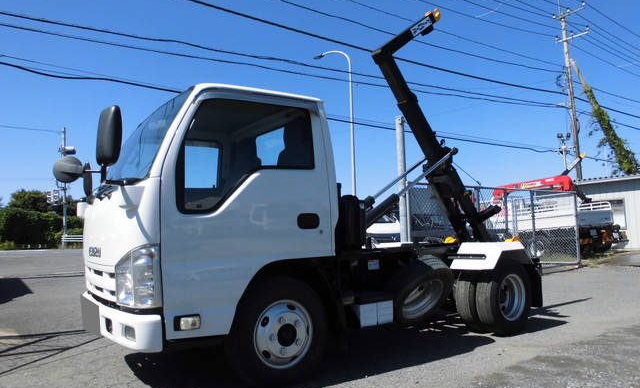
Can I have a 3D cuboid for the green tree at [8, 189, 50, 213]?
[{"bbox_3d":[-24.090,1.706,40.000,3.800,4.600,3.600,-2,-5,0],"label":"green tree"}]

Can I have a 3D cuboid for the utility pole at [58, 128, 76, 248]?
[{"bbox_3d":[-15.889,-0.374,30.000,0.800,7.550,0.450,-2,-5,0],"label":"utility pole"}]

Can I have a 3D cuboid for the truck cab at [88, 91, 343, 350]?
[{"bbox_3d":[-0.959,0.146,3.620,1.540,1.620,1.700,2,-6,-36],"label":"truck cab"}]

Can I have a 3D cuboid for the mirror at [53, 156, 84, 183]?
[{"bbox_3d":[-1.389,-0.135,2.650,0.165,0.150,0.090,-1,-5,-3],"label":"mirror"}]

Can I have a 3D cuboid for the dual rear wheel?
[{"bbox_3d":[1.697,0.983,4.682,0.690,0.690,0.420,2,-6,-36],"label":"dual rear wheel"}]

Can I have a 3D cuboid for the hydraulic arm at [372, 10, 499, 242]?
[{"bbox_3d":[1.327,-0.788,5.387,2.050,2.680,0.600,2,-6,-36],"label":"hydraulic arm"}]

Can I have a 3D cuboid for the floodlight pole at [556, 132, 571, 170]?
[{"bbox_3d":[16.840,-0.387,32.649,0.950,7.640,0.450,-4,-6,23],"label":"floodlight pole"}]

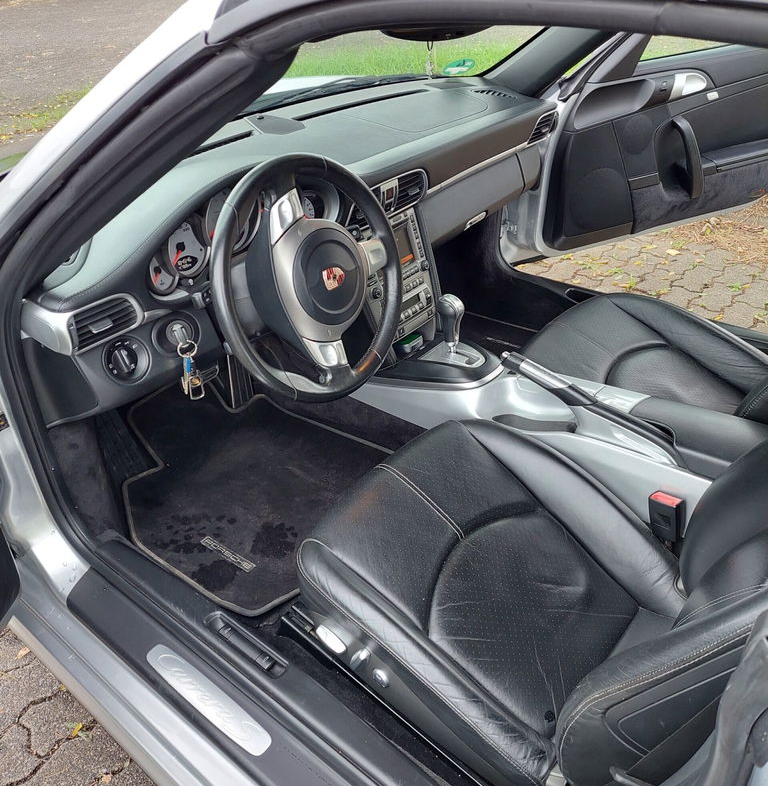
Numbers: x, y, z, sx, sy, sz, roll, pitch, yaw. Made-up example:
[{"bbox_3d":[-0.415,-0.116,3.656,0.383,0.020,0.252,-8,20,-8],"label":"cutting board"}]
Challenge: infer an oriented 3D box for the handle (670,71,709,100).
[{"bbox_3d":[0.920,-0.928,2.137,0.155,0.080,0.045,-19,38,-25],"label":"handle"}]

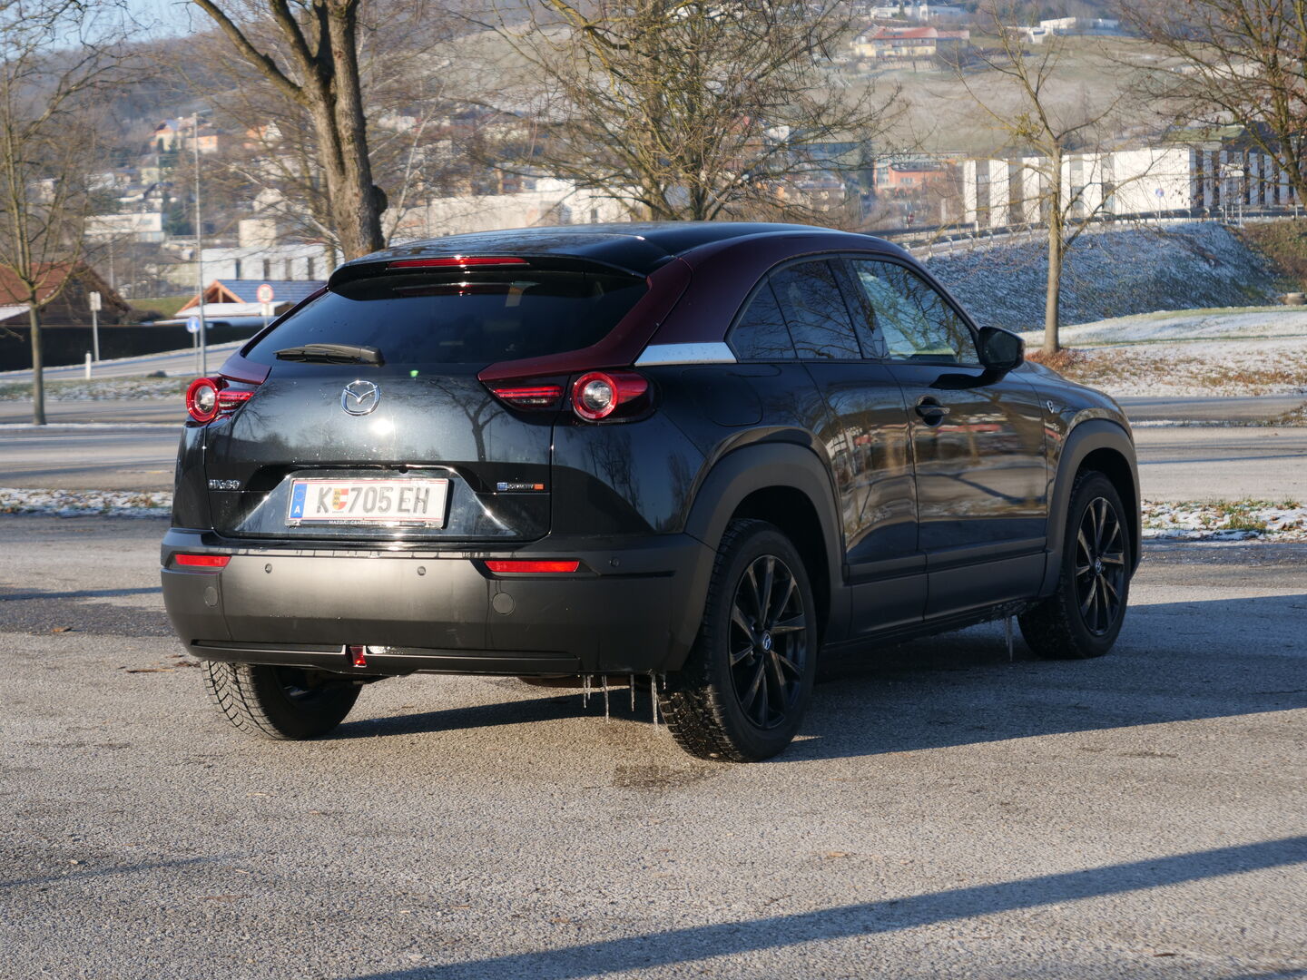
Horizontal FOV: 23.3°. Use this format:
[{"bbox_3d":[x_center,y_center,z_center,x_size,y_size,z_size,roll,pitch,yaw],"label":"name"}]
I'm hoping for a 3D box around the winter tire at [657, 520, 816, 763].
[{"bbox_3d":[0.241,0.431,9.126,0.225,0.685,0.690,0,4,29],"label":"winter tire"}]

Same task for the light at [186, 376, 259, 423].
[{"bbox_3d":[-1.249,-0.262,9.225,0.392,0.131,0.104,2,4,43],"label":"light"}]

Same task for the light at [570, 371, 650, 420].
[{"bbox_3d":[-0.119,-0.258,8.673,0.202,0.131,0.114,0,3,17],"label":"light"}]

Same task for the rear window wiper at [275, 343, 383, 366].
[{"bbox_3d":[-0.936,-0.375,9.036,0.415,0.065,0.060,1,4,39],"label":"rear window wiper"}]

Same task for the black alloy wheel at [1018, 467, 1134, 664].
[{"bbox_3d":[1.515,0.271,11.449,0.225,0.685,0.690,0,4,29],"label":"black alloy wheel"}]

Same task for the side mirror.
[{"bbox_3d":[1.159,-0.470,10.502,0.185,0.148,0.125,0,4,29],"label":"side mirror"}]

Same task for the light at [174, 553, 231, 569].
[{"bbox_3d":[-1.294,0.202,9.101,0.261,0.042,0.028,2,4,43],"label":"light"}]

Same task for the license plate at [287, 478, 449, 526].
[{"bbox_3d":[-0.799,0.032,8.858,0.525,0.128,0.020,0,-14,29],"label":"license plate"}]

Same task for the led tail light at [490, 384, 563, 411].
[{"bbox_3d":[-0.349,-0.261,8.673,0.194,0.075,0.050,-1,3,13],"label":"led tail light"}]

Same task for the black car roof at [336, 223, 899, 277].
[{"bbox_3d":[-0.173,-0.747,9.991,1.150,0.160,1.700,0,4,29],"label":"black car roof"}]

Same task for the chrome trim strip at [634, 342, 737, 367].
[{"bbox_3d":[0.083,-0.383,8.972,0.046,0.065,0.499,1,4,35],"label":"chrome trim strip"}]

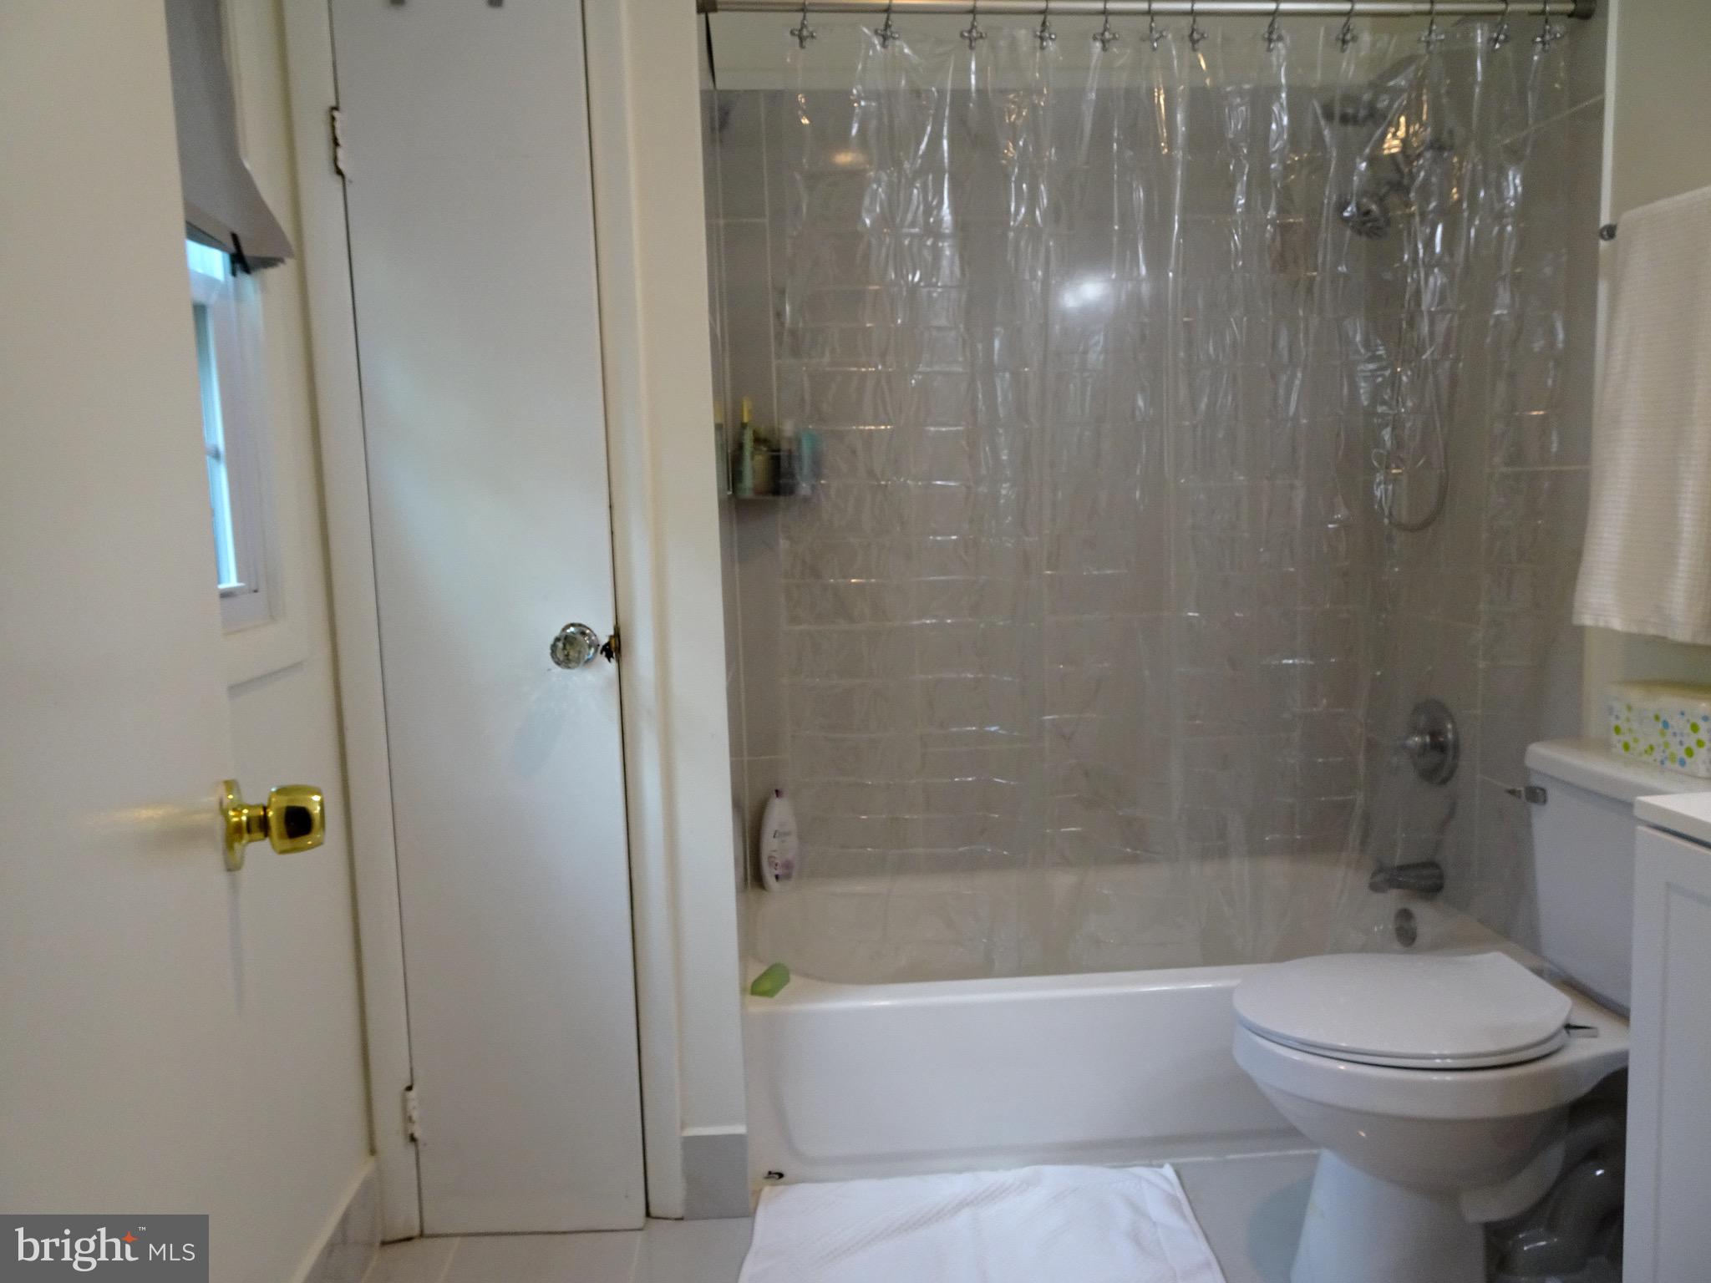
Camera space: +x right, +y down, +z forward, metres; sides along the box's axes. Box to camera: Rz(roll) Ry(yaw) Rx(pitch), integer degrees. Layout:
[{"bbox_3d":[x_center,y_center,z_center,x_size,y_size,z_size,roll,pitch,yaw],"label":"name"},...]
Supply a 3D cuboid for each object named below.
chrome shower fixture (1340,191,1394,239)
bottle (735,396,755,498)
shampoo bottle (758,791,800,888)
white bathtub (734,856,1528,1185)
[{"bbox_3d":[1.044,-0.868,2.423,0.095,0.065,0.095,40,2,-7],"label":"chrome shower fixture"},{"bbox_3d":[-0.242,-0.428,2.612,0.044,0.218,0.042,-2,6,-4],"label":"bottle"},{"bbox_3d":[-0.183,0.460,2.770,0.090,0.232,0.056,-3,7,-11],"label":"shampoo bottle"},{"bbox_3d":[0.523,0.751,2.530,1.510,0.335,0.740,-2,6,-4],"label":"white bathtub"}]

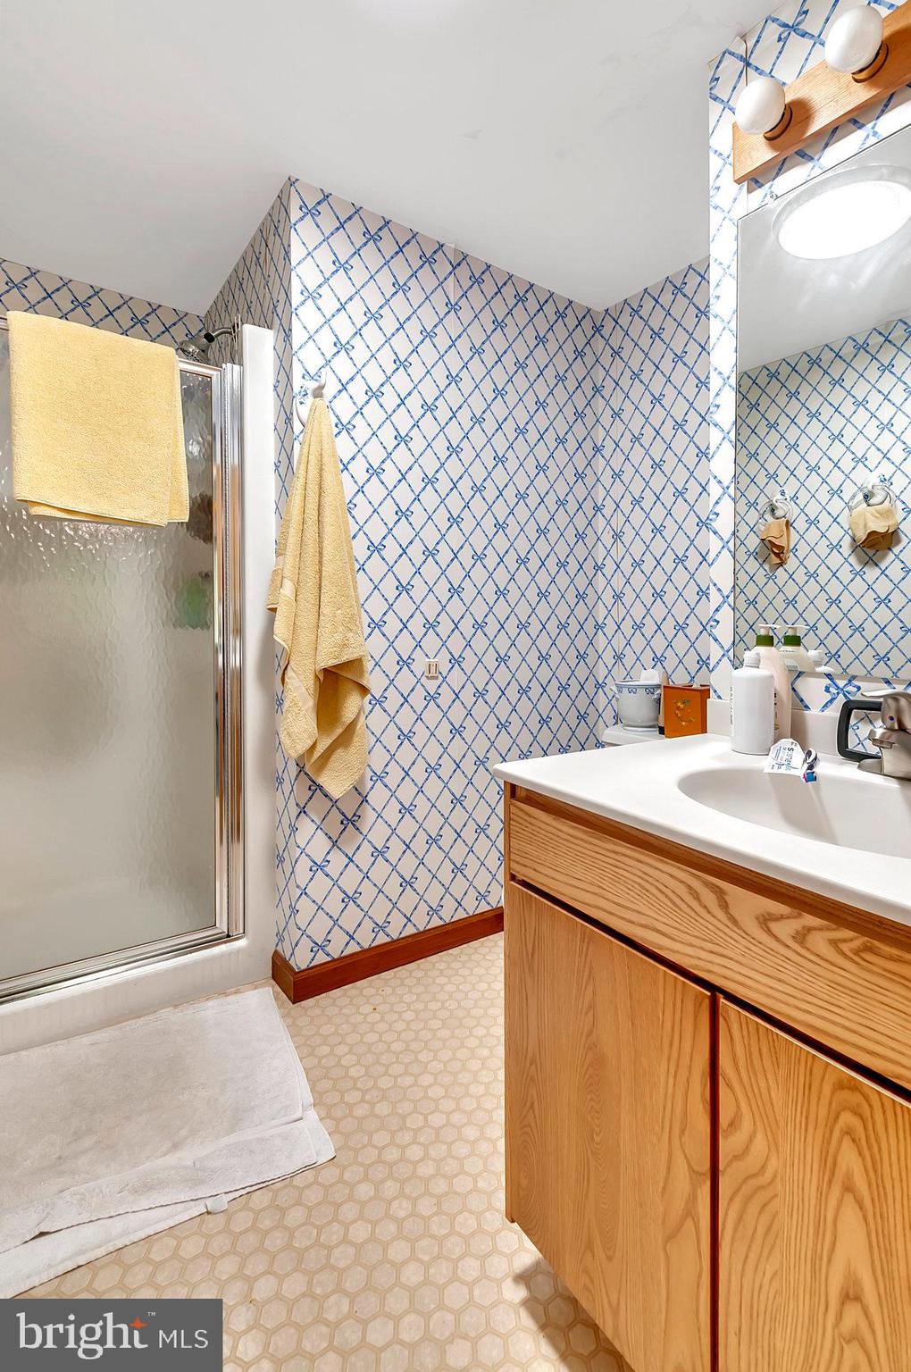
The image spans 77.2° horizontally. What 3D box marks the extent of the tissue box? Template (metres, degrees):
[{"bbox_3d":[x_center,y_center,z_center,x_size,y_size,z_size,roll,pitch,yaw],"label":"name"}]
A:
[{"bbox_3d":[0.741,0.084,1.775,0.130,0.158,0.128,-2,4,-35],"label":"tissue box"}]

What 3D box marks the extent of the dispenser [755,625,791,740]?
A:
[{"bbox_3d":[0.581,-0.004,1.070,0.062,0.214,0.085,-2,4,-35],"label":"dispenser"}]

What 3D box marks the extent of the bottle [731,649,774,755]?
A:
[{"bbox_3d":[0.534,0.030,1.025,0.067,0.183,0.067,-1,3,-17],"label":"bottle"}]

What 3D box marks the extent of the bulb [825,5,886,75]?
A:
[{"bbox_3d":[0.625,-1.007,0.892,0.092,0.080,0.080,-2,4,-35],"label":"bulb"}]

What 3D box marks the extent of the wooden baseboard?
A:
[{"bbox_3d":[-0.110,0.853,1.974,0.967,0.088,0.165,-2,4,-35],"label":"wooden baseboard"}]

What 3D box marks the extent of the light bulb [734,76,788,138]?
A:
[{"bbox_3d":[0.542,-1.022,1.010,0.092,0.080,0.080,-2,4,-35],"label":"light bulb"}]

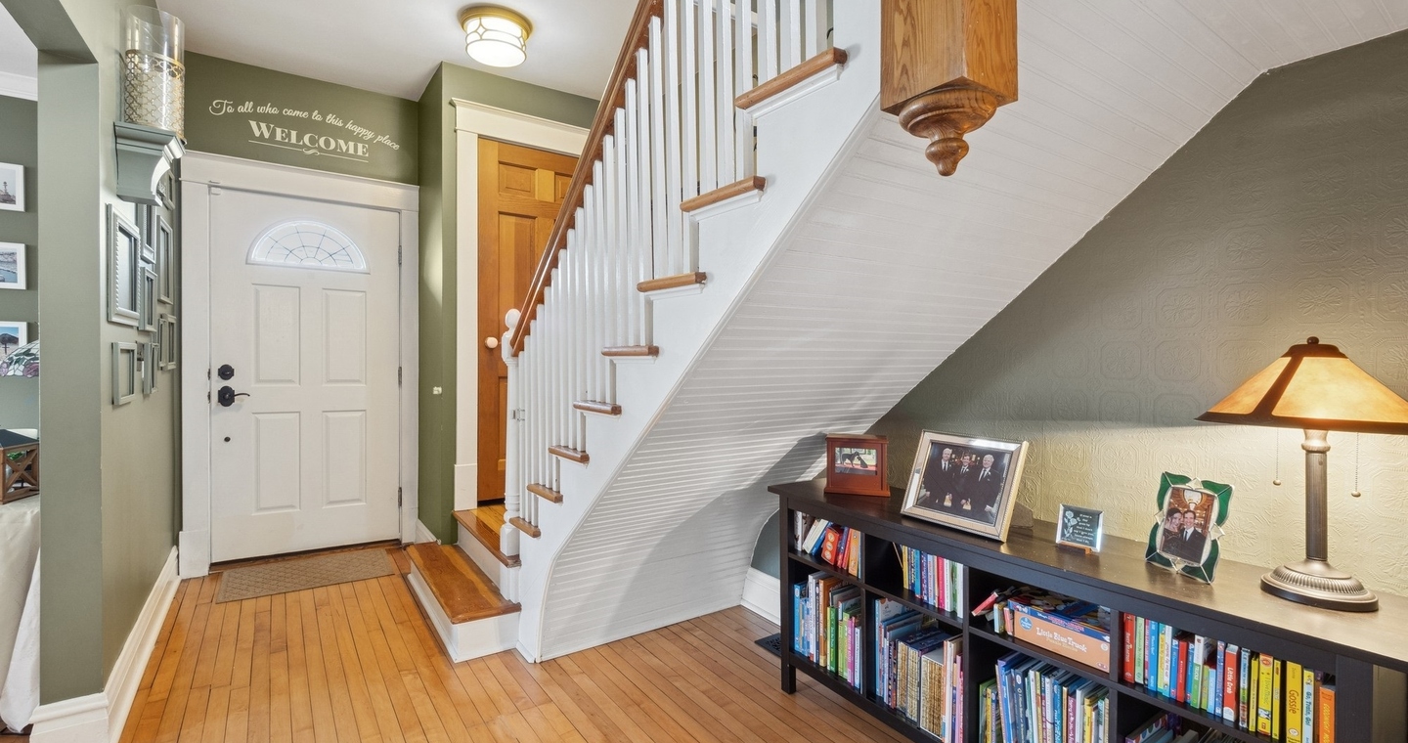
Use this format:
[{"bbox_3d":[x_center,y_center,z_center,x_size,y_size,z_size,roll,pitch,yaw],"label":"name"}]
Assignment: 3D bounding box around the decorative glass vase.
[{"bbox_3d":[-1.826,-0.985,1.900,0.145,0.390,0.145,0,1,-37],"label":"decorative glass vase"}]

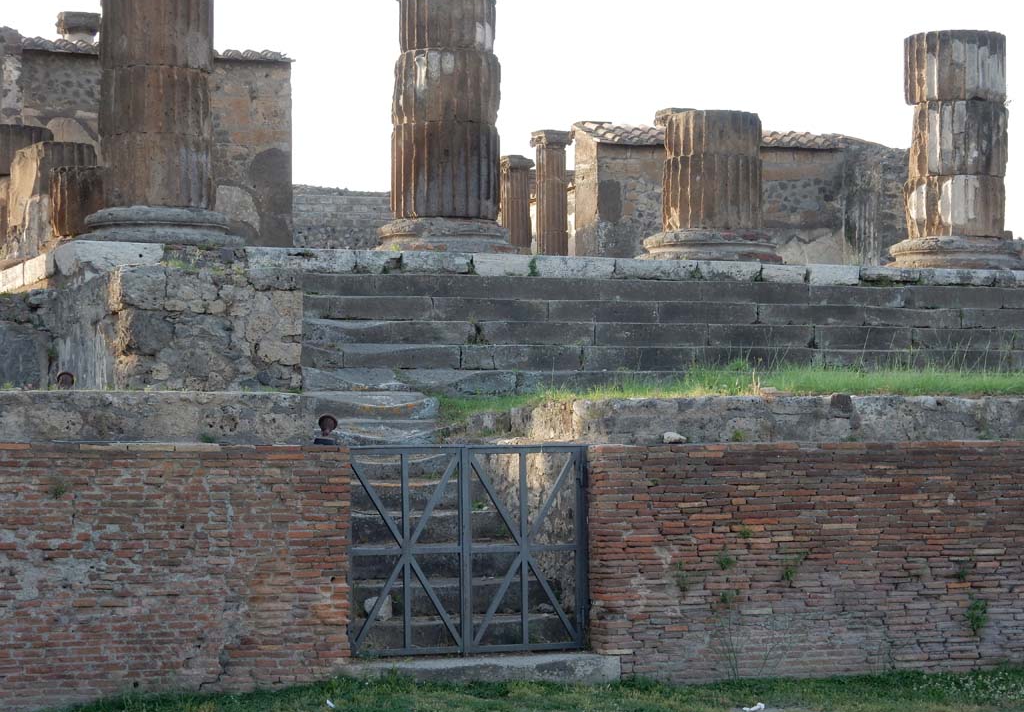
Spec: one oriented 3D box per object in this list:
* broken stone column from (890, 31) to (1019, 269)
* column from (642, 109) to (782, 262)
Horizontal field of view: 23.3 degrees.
[{"bbox_3d":[4.750,-2.163,26.603,1.470,2.524,1.470,0,-1,-20],"label":"broken stone column"},{"bbox_3d":[2.054,-1.702,25.608,1.470,1.557,1.470,0,-1,0],"label":"column"}]

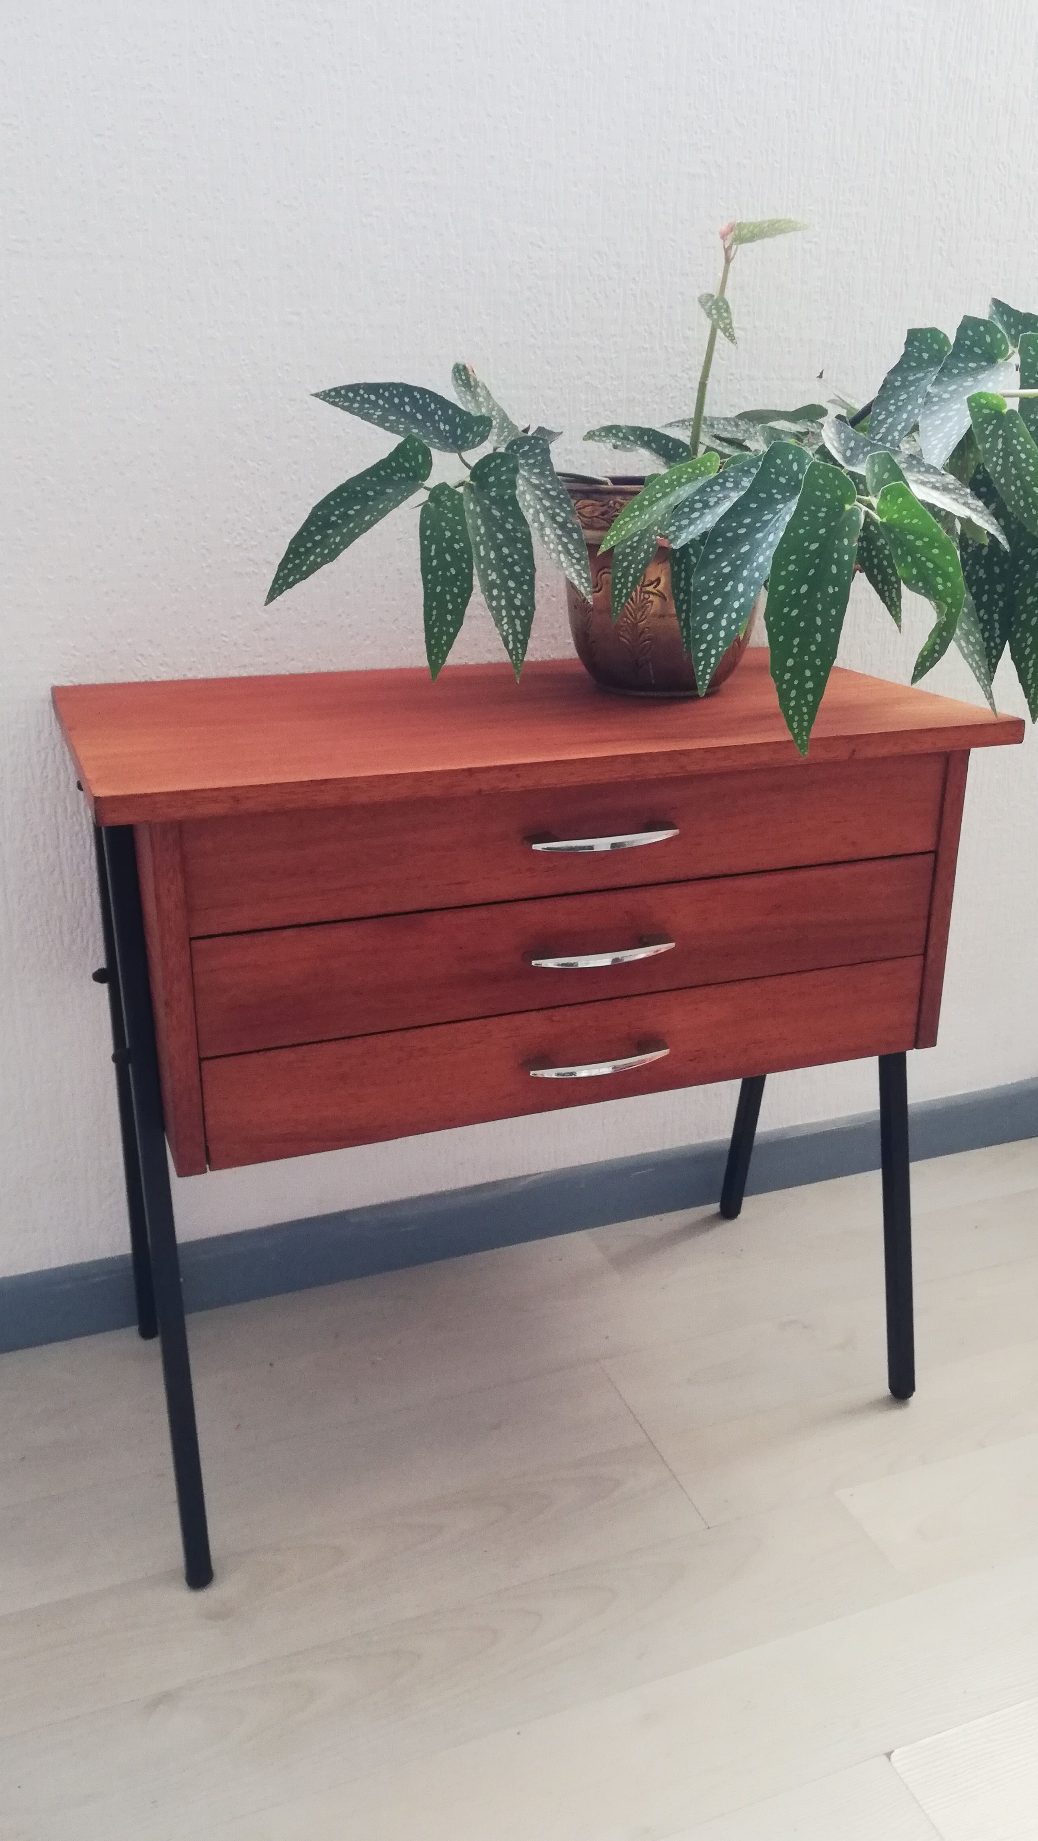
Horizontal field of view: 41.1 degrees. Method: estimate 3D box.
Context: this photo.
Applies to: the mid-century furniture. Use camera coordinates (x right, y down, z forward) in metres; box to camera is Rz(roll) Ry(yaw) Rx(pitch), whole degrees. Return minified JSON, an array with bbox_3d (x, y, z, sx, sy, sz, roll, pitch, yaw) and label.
[{"bbox_3d":[-0.002,0.109,1.058,0.595,0.553,0.338,-7,21,-20],"label":"mid-century furniture"}]

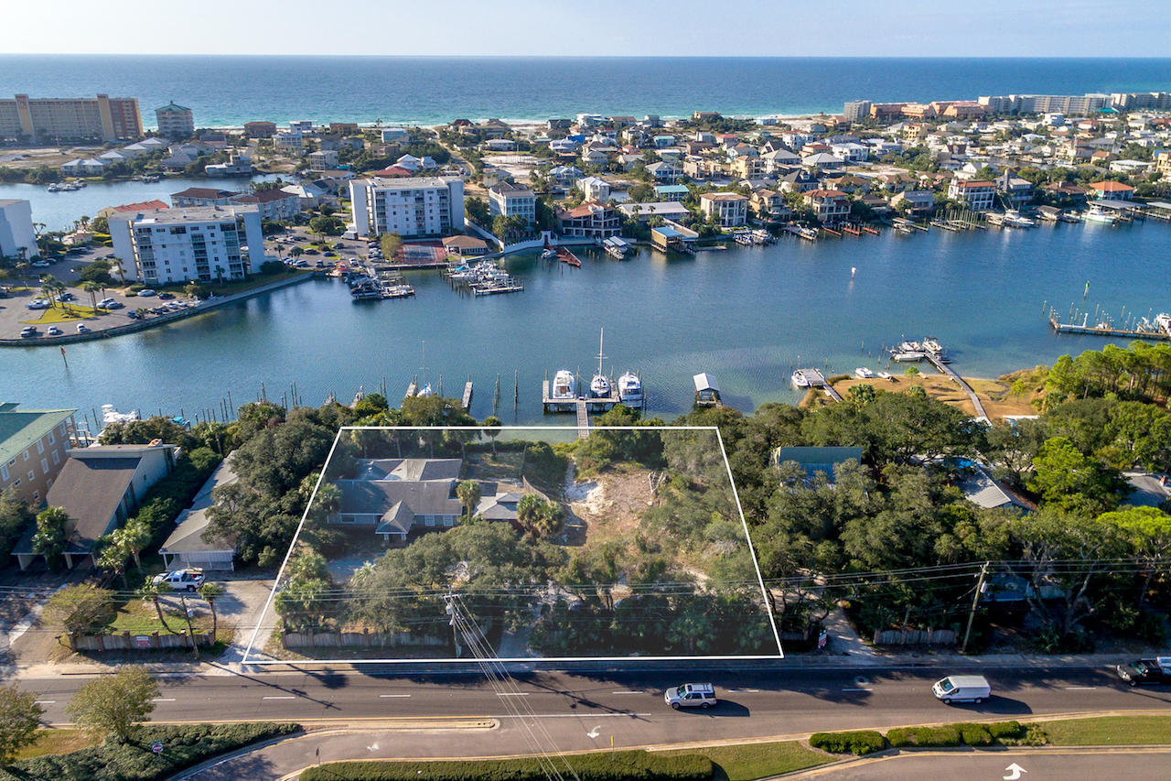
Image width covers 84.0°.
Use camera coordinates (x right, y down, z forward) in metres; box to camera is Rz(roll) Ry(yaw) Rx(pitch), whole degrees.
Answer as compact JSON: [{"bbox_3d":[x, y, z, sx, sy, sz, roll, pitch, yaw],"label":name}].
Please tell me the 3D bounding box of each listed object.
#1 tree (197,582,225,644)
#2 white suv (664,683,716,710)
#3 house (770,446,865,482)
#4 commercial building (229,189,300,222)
[{"bbox_3d":[-41.530,25.010,72.790,2.900,8.400,2.800,0,26,-1],"label":"tree"},{"bbox_3d":[10.930,31.550,67.480,5.150,1.930,2.000,0,26,-1],"label":"white suv"},{"bbox_3d":[37.010,11.560,104.140,12.800,6.600,7.500,0,26,-1],"label":"house"},{"bbox_3d":[-136.913,-80.171,281.143,17.000,11.000,21.000,13,30,24],"label":"commercial building"}]

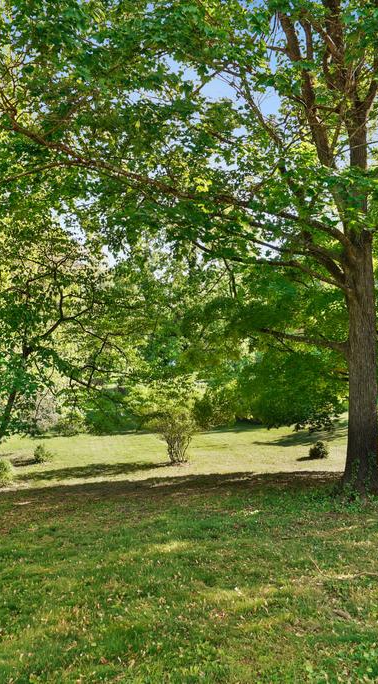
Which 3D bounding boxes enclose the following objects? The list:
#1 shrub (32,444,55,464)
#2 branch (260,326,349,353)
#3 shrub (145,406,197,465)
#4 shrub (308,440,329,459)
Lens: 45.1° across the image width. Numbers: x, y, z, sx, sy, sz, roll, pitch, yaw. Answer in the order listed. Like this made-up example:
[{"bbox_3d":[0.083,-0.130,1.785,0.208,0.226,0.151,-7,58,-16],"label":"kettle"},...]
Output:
[{"bbox_3d":[-4.634,3.583,14.500,0.755,0.629,0.700,0,0,0],"label":"shrub"},{"bbox_3d":[1.936,-0.042,7.700,1.469,0.434,0.400,0,0,0],"label":"branch"},{"bbox_3d":[-0.557,2.978,14.500,1.610,1.796,1.600,0,0,0],"label":"shrub"},{"bbox_3d":[4.266,3.575,15.000,0.716,0.651,0.700,0,0,0],"label":"shrub"}]

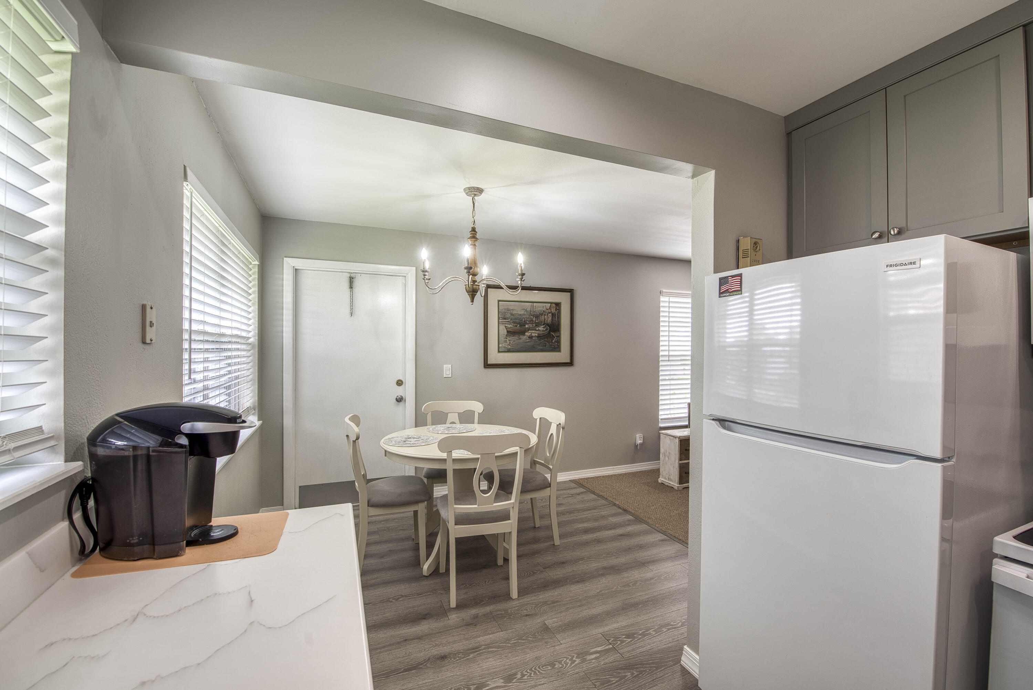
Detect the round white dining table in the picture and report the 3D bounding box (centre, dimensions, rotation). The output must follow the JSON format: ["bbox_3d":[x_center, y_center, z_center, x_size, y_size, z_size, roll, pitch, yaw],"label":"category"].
[{"bbox_3d":[-0.392,1.036,3.039,1.080,0.750,1.080,0,0,0],"label":"round white dining table"}]

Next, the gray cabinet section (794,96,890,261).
[{"bbox_3d":[1.444,-0.645,1.814,0.320,0.600,0.360,0,0,-23],"label":"gray cabinet section"}]

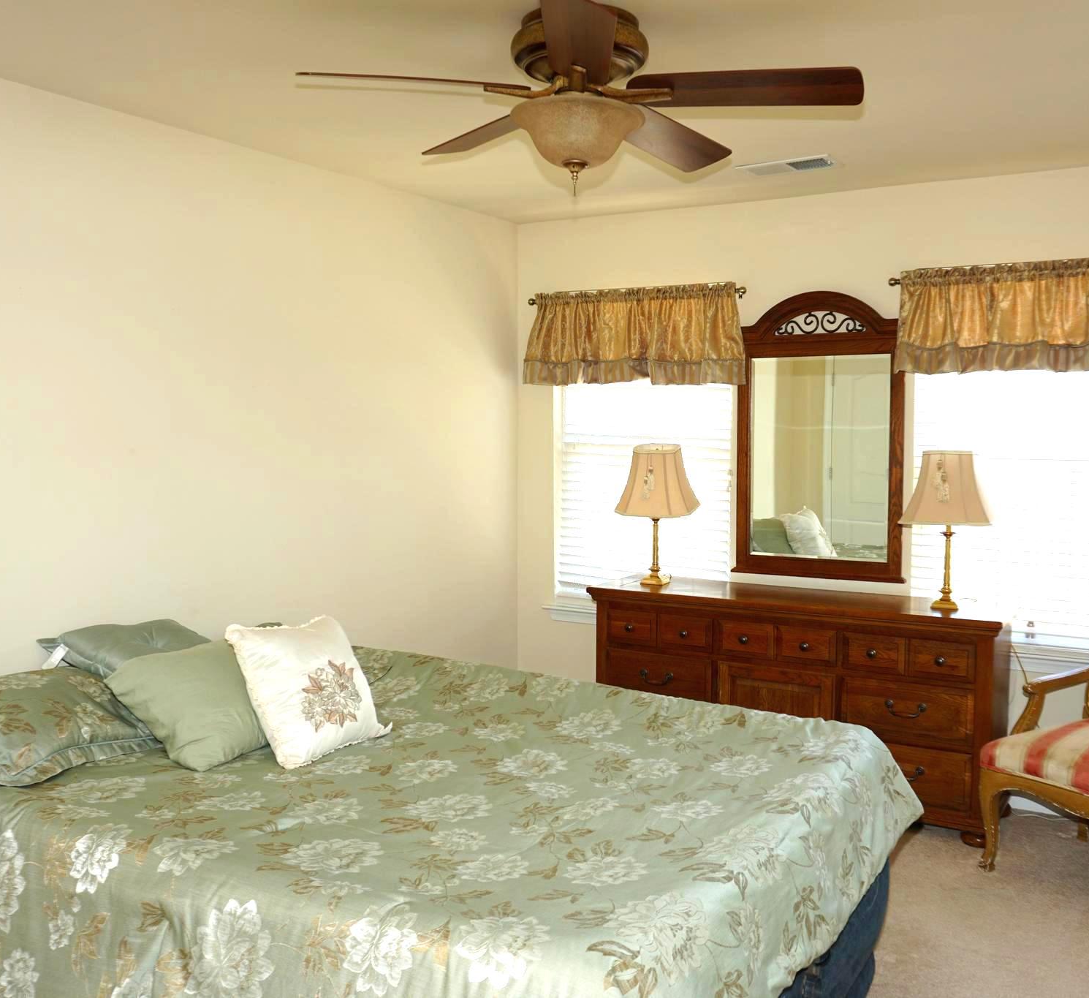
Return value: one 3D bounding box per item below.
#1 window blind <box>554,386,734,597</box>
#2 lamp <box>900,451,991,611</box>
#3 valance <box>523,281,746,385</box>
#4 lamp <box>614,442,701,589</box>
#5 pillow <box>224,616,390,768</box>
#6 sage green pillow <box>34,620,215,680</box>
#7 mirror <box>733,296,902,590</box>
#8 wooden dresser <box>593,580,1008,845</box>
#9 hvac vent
[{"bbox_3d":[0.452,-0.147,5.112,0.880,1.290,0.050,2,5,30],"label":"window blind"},{"bbox_3d":[1.503,0.110,4.194,0.350,0.590,0.350,2,5,30],"label":"lamp"},{"bbox_3d":[0.375,-0.722,4.984,1.065,0.415,0.095,2,5,30],"label":"valance"},{"bbox_3d":[0.473,0.064,4.781,0.360,0.600,0.360,2,5,30],"label":"lamp"},{"bbox_3d":[-0.624,0.497,2.991,0.140,0.400,0.390,-44,-21,25],"label":"pillow"},{"bbox_3d":[-1.073,0.436,3.150,0.440,0.140,0.450,17,12,28],"label":"sage green pillow"},{"bbox_3d":[1.135,-0.262,4.622,0.715,1.162,0.055,2,5,30],"label":"mirror"},{"bbox_3d":[0.988,0.794,4.481,1.610,0.818,0.450,2,5,30],"label":"wooden dresser"},{"bbox_3d":[0.879,-1.205,4.104,0.350,0.020,0.170,2,5,30],"label":"hvac vent"}]

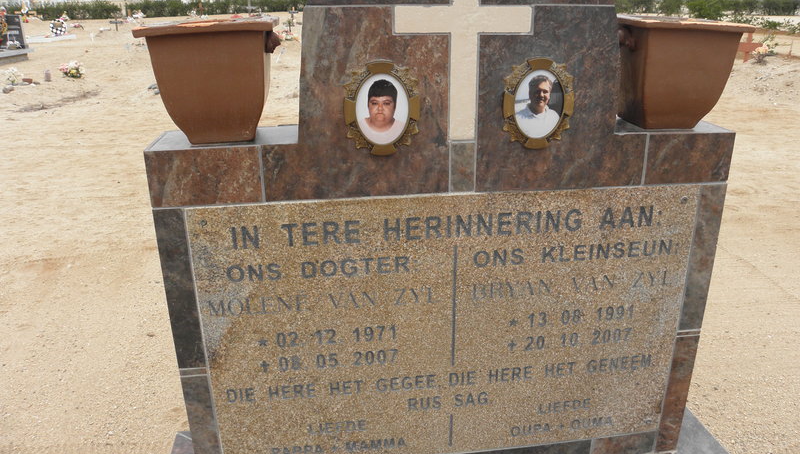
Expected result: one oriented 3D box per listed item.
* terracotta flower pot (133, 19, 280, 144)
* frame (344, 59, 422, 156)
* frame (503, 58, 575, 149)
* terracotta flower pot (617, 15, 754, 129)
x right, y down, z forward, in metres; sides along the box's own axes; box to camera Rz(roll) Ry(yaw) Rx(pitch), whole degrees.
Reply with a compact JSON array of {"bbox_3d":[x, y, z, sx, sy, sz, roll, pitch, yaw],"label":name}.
[{"bbox_3d":[-0.325,-0.261,1.081,0.217,0.203,0.217,-3,21,-8],"label":"terracotta flower pot"},{"bbox_3d":[-0.029,-0.202,1.040,0.131,0.162,0.018,-3,21,-7],"label":"frame"},{"bbox_3d":[0.251,-0.217,1.073,0.131,0.162,0.018,-3,21,-7],"label":"frame"},{"bbox_3d":[0.525,-0.306,1.194,0.217,0.203,0.217,-2,21,-4],"label":"terracotta flower pot"}]

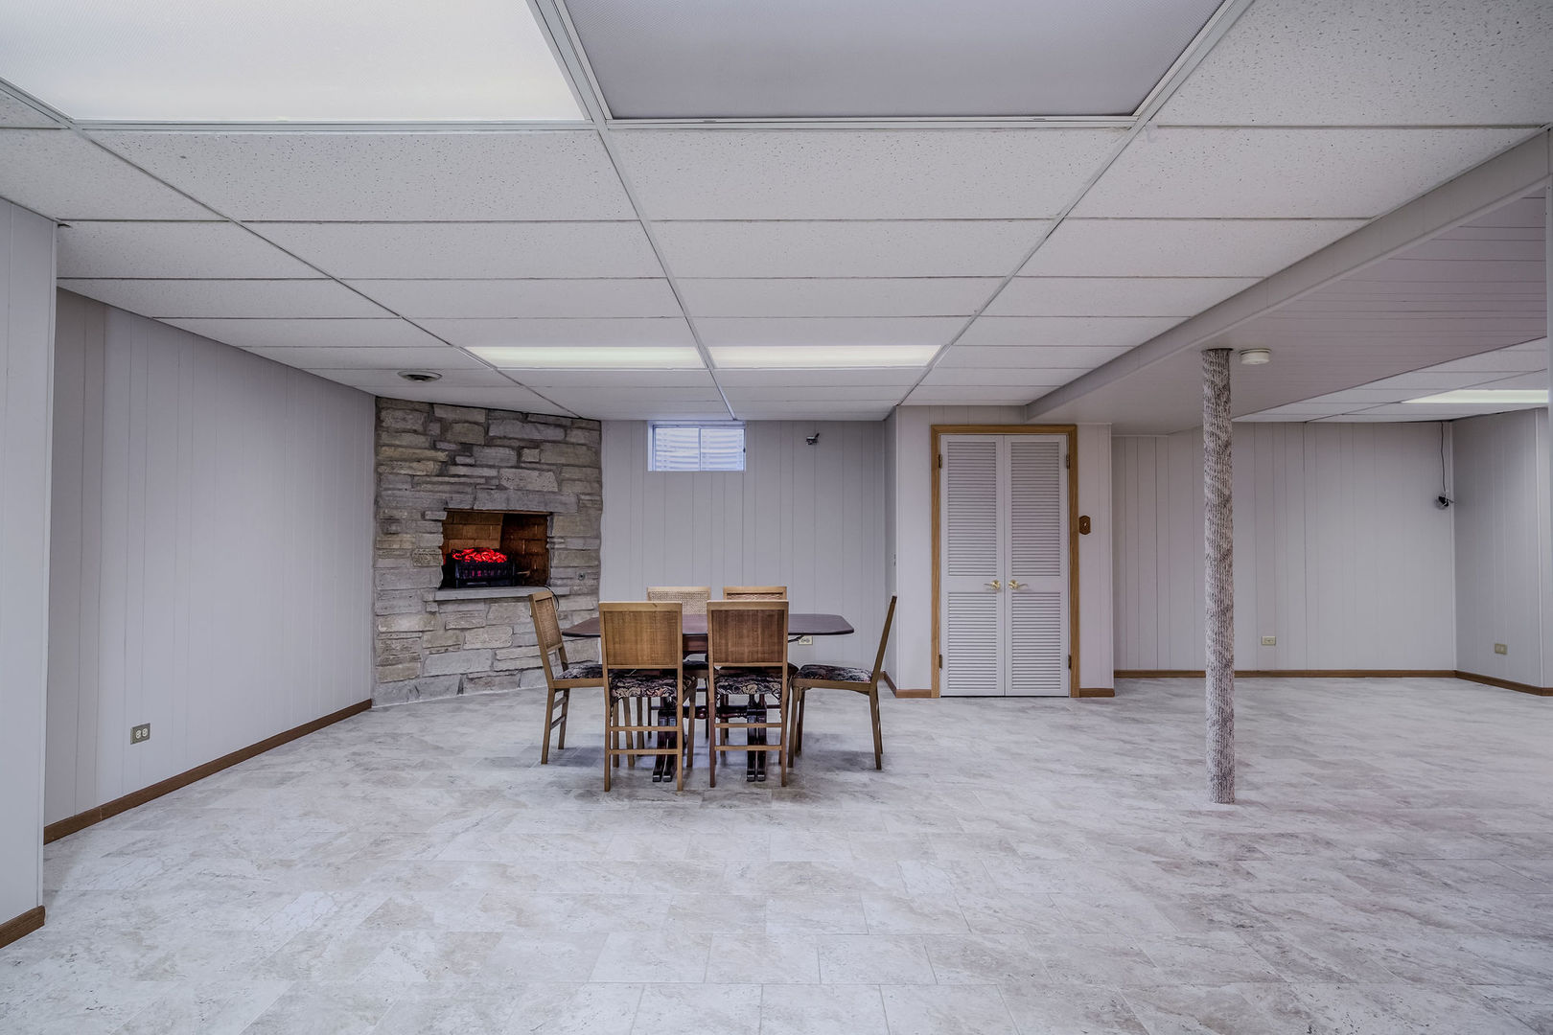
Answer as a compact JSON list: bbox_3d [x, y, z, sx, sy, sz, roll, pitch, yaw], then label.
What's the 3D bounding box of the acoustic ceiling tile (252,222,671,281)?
[{"bbox_3d":[-1.026,-0.908,2.922,1.241,0.020,0.578,0,-1,1],"label":"acoustic ceiling tile"}]

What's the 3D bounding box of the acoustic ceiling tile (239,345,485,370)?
[{"bbox_3d":[-2.212,-0.881,4.729,1.130,0.018,0.600,0,-1,1],"label":"acoustic ceiling tile"}]

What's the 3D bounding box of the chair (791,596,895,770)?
[{"bbox_3d":[0.358,0.850,4.607,0.547,0.881,0.418,0,-1,8],"label":"chair"}]

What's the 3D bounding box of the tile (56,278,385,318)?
[{"bbox_3d":[-2.230,-0.906,3.551,1.130,0.018,0.600,0,-1,1],"label":"tile"}]

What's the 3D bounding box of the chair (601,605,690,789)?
[{"bbox_3d":[-0.613,0.835,4.184,0.421,0.882,0.530,0,-1,-2],"label":"chair"}]

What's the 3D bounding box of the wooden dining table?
[{"bbox_3d":[-0.322,0.920,4.505,1.373,0.733,0.957,0,-1,-3],"label":"wooden dining table"}]

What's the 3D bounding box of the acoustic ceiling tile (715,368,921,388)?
[{"bbox_3d":[0.260,-0.855,5.249,1.241,0.020,0.578,0,-1,1],"label":"acoustic ceiling tile"}]

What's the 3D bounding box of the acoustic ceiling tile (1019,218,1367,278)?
[{"bbox_3d":[1.361,-0.927,2.969,0.925,0.020,0.595,0,-1,1],"label":"acoustic ceiling tile"}]

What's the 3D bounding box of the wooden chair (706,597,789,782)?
[{"bbox_3d":[-0.133,0.838,4.255,0.421,0.882,0.530,0,-1,-2],"label":"wooden chair"}]

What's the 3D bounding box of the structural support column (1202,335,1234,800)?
[{"bbox_3d":[2.028,0.252,3.951,0.134,2.060,0.134,0,-1,1],"label":"structural support column"}]

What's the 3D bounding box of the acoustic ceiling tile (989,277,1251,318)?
[{"bbox_3d":[1.369,-0.915,3.575,0.925,0.020,0.595,0,-1,1],"label":"acoustic ceiling tile"}]

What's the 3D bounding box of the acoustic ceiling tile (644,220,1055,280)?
[{"bbox_3d":[0.229,-0.906,2.906,1.241,0.020,0.578,0,-1,1],"label":"acoustic ceiling tile"}]

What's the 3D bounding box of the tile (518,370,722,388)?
[{"bbox_3d":[-0.996,-0.856,5.266,1.241,0.020,0.578,0,-1,1],"label":"tile"}]

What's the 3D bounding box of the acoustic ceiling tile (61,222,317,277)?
[{"bbox_3d":[-2.296,-0.935,3.014,1.189,0.020,0.595,0,-1,1],"label":"acoustic ceiling tile"}]

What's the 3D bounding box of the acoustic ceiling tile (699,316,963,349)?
[{"bbox_3d":[0.260,-0.905,4.195,1.282,0.020,0.595,0,-1,1],"label":"acoustic ceiling tile"}]

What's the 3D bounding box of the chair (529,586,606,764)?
[{"bbox_3d":[-1.001,0.843,4.627,0.530,0.882,0.421,0,-1,3],"label":"chair"}]

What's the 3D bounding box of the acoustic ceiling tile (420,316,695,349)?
[{"bbox_3d":[-1.034,-0.908,4.211,1.282,0.020,0.595,0,-1,1],"label":"acoustic ceiling tile"}]

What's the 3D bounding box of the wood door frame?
[{"bbox_3d":[1.706,0.310,6.462,1.099,2.050,0.110,0,-1,1],"label":"wood door frame"}]

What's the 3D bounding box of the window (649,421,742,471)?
[{"bbox_3d":[-0.671,-0.595,7.312,0.802,0.416,0.120,0,-1,1],"label":"window"}]

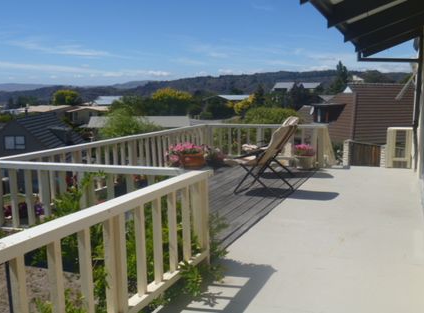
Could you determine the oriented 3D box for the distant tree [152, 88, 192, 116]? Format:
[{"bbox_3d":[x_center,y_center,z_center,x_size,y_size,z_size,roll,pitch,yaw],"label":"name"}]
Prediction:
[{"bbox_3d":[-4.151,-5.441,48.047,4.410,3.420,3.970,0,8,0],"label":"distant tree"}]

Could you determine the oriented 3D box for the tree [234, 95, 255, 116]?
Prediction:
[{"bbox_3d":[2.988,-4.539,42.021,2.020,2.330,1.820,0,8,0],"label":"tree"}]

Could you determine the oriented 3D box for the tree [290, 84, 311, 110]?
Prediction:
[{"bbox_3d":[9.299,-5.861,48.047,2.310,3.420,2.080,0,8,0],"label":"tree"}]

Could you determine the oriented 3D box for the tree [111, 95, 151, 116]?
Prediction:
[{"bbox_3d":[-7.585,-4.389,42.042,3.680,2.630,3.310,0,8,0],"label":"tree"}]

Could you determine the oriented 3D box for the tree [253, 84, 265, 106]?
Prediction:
[{"bbox_3d":[5.199,-6.200,50.067,1.310,3.370,1.180,0,8,0],"label":"tree"}]

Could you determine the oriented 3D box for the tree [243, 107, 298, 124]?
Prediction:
[{"bbox_3d":[2.433,-1.335,19.052,2.250,1.500,2.020,0,8,0],"label":"tree"}]

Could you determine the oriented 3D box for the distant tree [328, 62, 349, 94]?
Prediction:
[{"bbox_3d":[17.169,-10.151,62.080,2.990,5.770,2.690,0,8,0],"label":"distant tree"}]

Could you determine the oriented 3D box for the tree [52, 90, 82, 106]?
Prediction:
[{"bbox_3d":[-23.889,-8.872,75.091,4.930,3.940,4.430,0,8,0],"label":"tree"}]

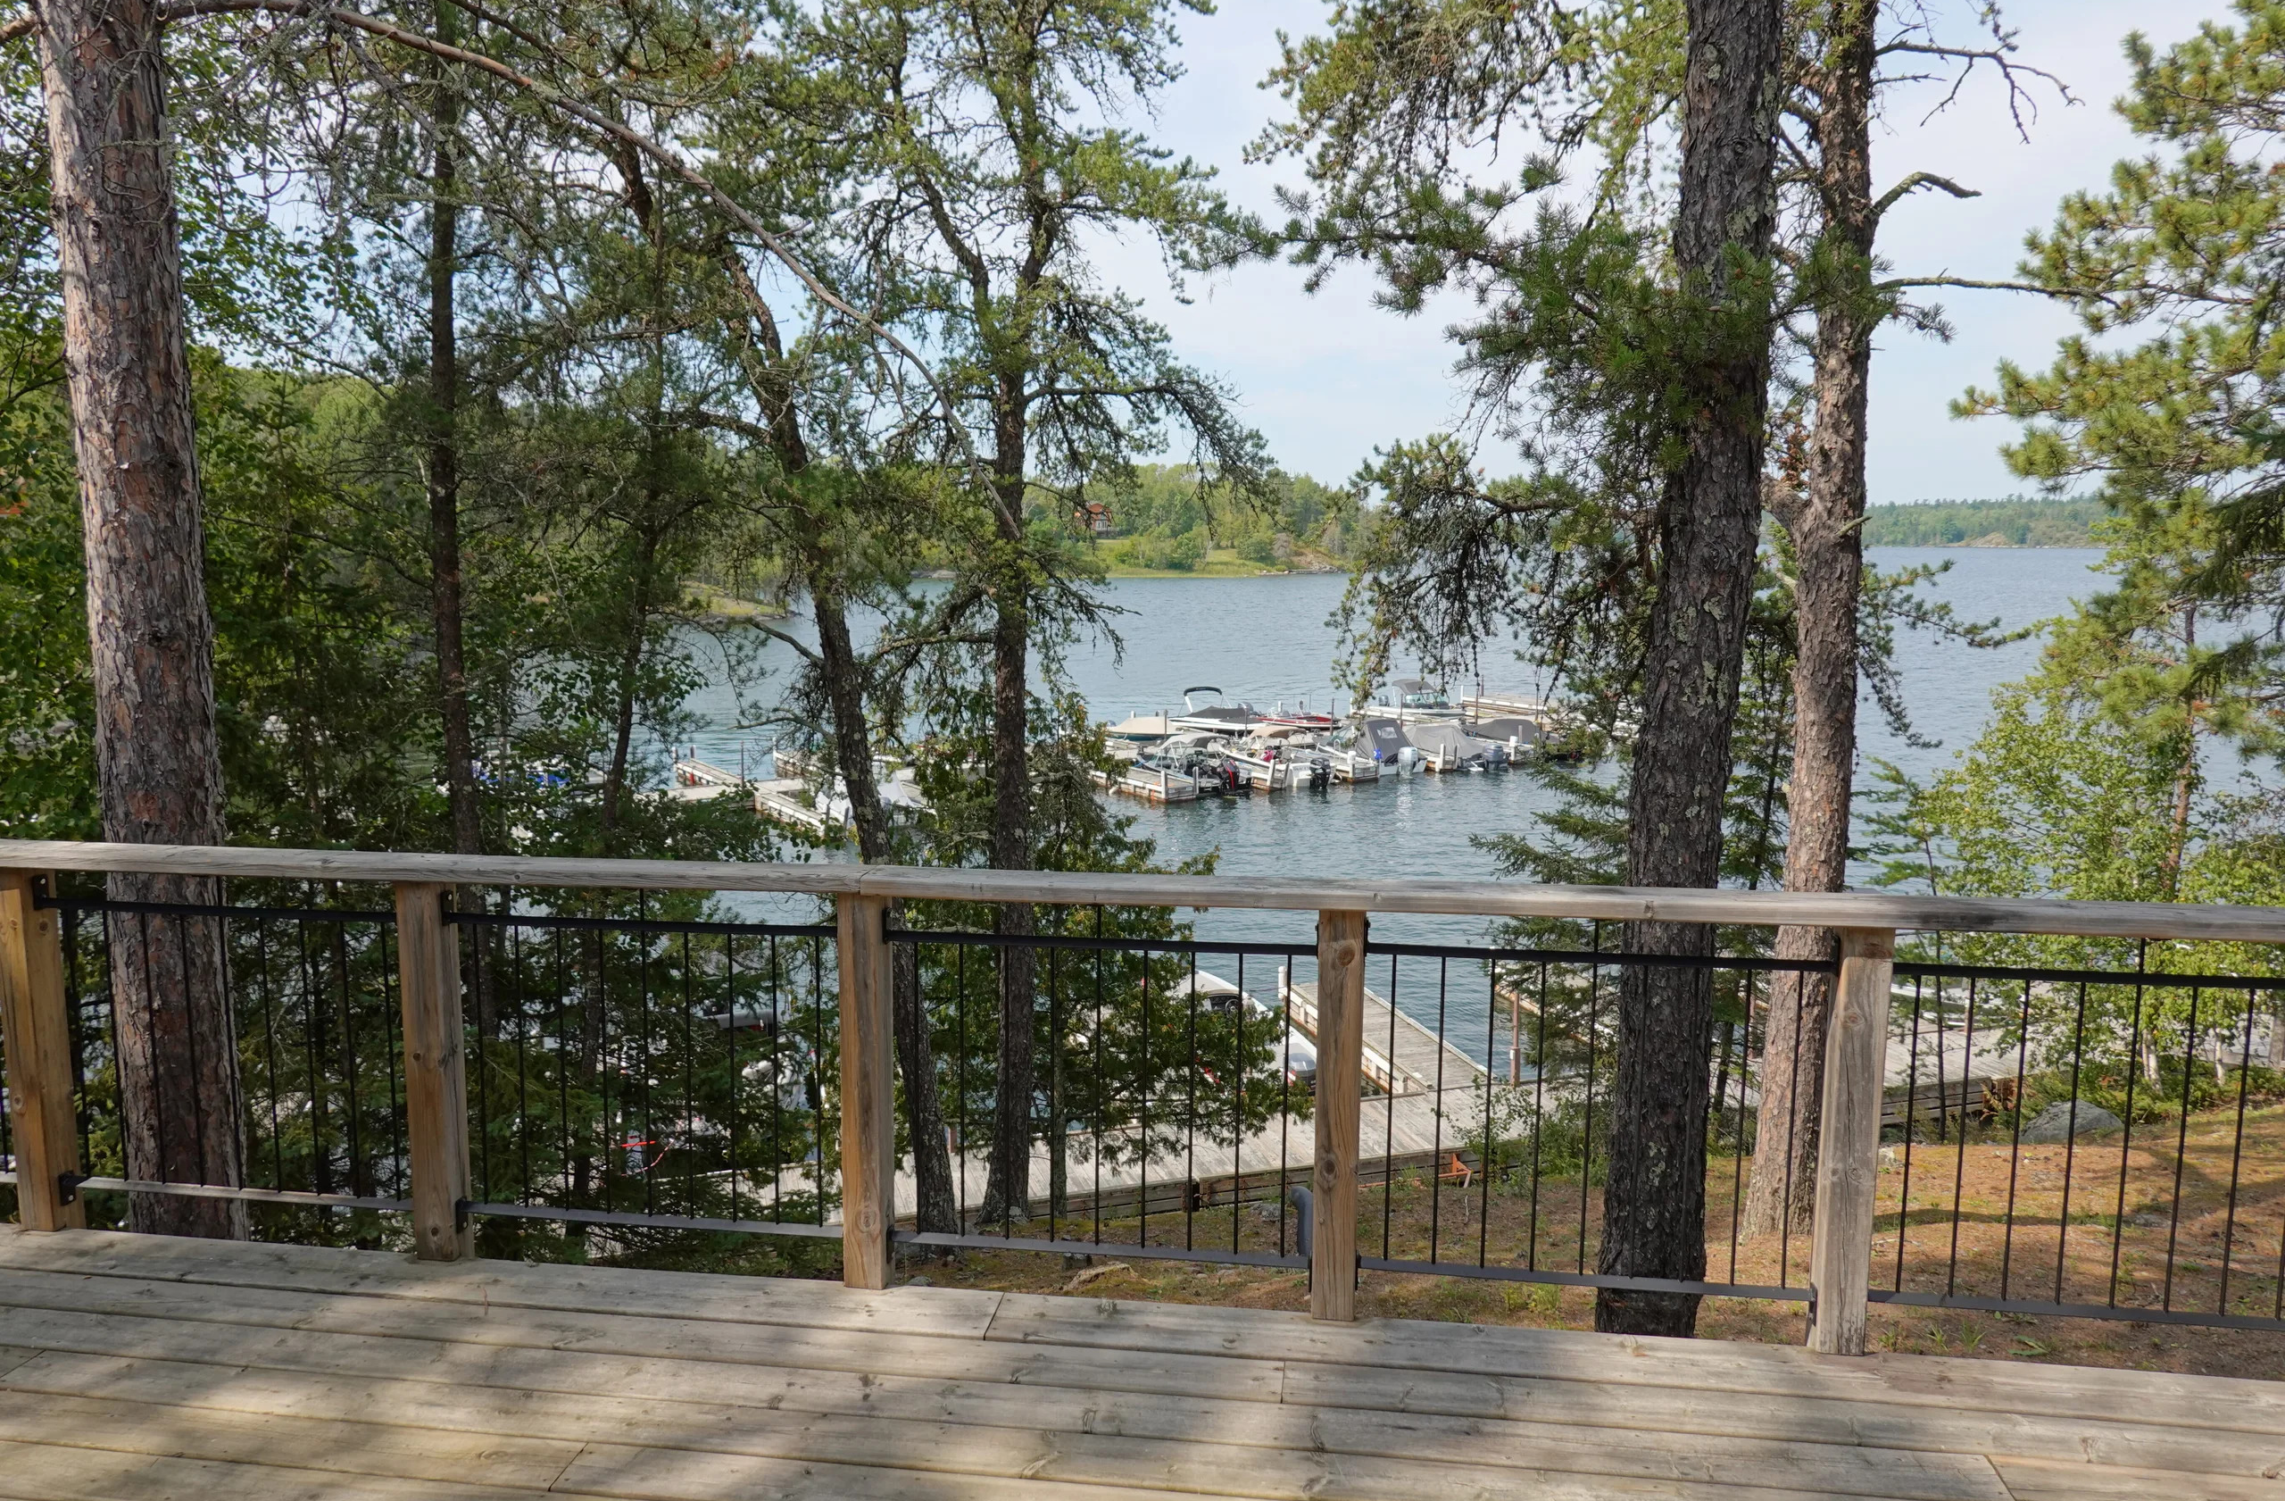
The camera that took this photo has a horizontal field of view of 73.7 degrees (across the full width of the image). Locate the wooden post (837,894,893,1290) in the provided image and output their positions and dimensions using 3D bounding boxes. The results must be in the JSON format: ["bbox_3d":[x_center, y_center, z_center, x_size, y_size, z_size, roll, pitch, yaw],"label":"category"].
[{"bbox_3d":[-0.613,0.752,3.396,0.090,0.904,0.090,1,8,7],"label":"wooden post"}]

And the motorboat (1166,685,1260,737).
[{"bbox_3d":[3.668,-1.909,73.931,2.300,2.200,5.700,-5,10,-36],"label":"motorboat"}]

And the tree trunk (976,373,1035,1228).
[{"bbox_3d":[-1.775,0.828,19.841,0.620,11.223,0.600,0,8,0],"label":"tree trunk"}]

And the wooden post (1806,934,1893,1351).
[{"bbox_3d":[1.457,0.795,3.139,0.090,0.904,0.090,1,8,7],"label":"wooden post"}]

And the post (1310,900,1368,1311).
[{"bbox_3d":[0.420,0.774,3.268,0.090,0.904,0.090,1,8,7],"label":"post"}]

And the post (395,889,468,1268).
[{"bbox_3d":[-1.629,0.731,3.522,0.090,0.904,0.090,1,8,7],"label":"post"}]

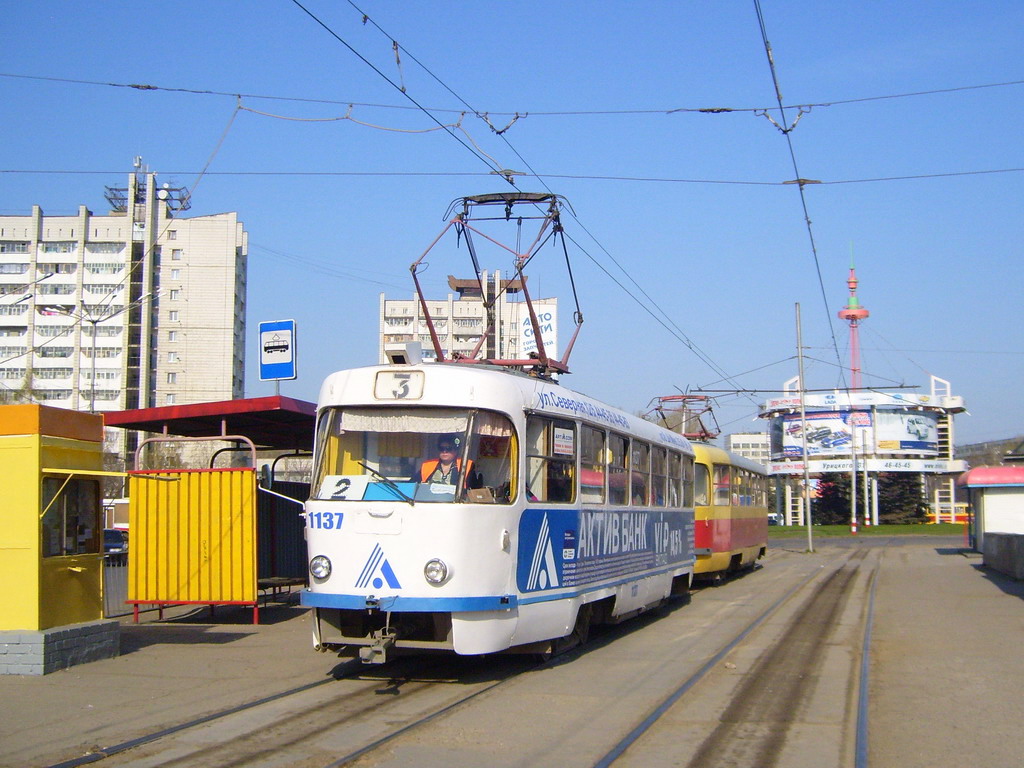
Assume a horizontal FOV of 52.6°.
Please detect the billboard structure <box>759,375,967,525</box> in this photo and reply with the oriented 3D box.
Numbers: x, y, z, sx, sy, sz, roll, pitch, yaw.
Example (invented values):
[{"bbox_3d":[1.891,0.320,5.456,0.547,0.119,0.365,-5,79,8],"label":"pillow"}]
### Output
[{"bbox_3d":[32.135,6.309,94.576,17.800,12.706,13.500,-2,-7,19],"label":"billboard structure"}]

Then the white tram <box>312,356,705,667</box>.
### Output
[{"bbox_3d":[0.703,1.922,14.864,2.500,3.100,12.200,-2,-7,19],"label":"white tram"}]

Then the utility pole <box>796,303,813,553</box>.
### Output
[{"bbox_3d":[12.636,1.779,44.744,0.220,10.789,0.220,-1,-7,0],"label":"utility pole"}]

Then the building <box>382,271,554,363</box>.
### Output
[{"bbox_3d":[-7.612,2.872,190.082,31.000,44.179,18.000,0,-7,0],"label":"building"}]

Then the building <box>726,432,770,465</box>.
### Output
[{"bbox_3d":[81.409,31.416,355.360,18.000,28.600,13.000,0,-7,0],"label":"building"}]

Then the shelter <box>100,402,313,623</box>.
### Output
[{"bbox_3d":[-3.809,2.205,17.832,3.000,3.250,6.200,-2,-7,19],"label":"shelter"}]

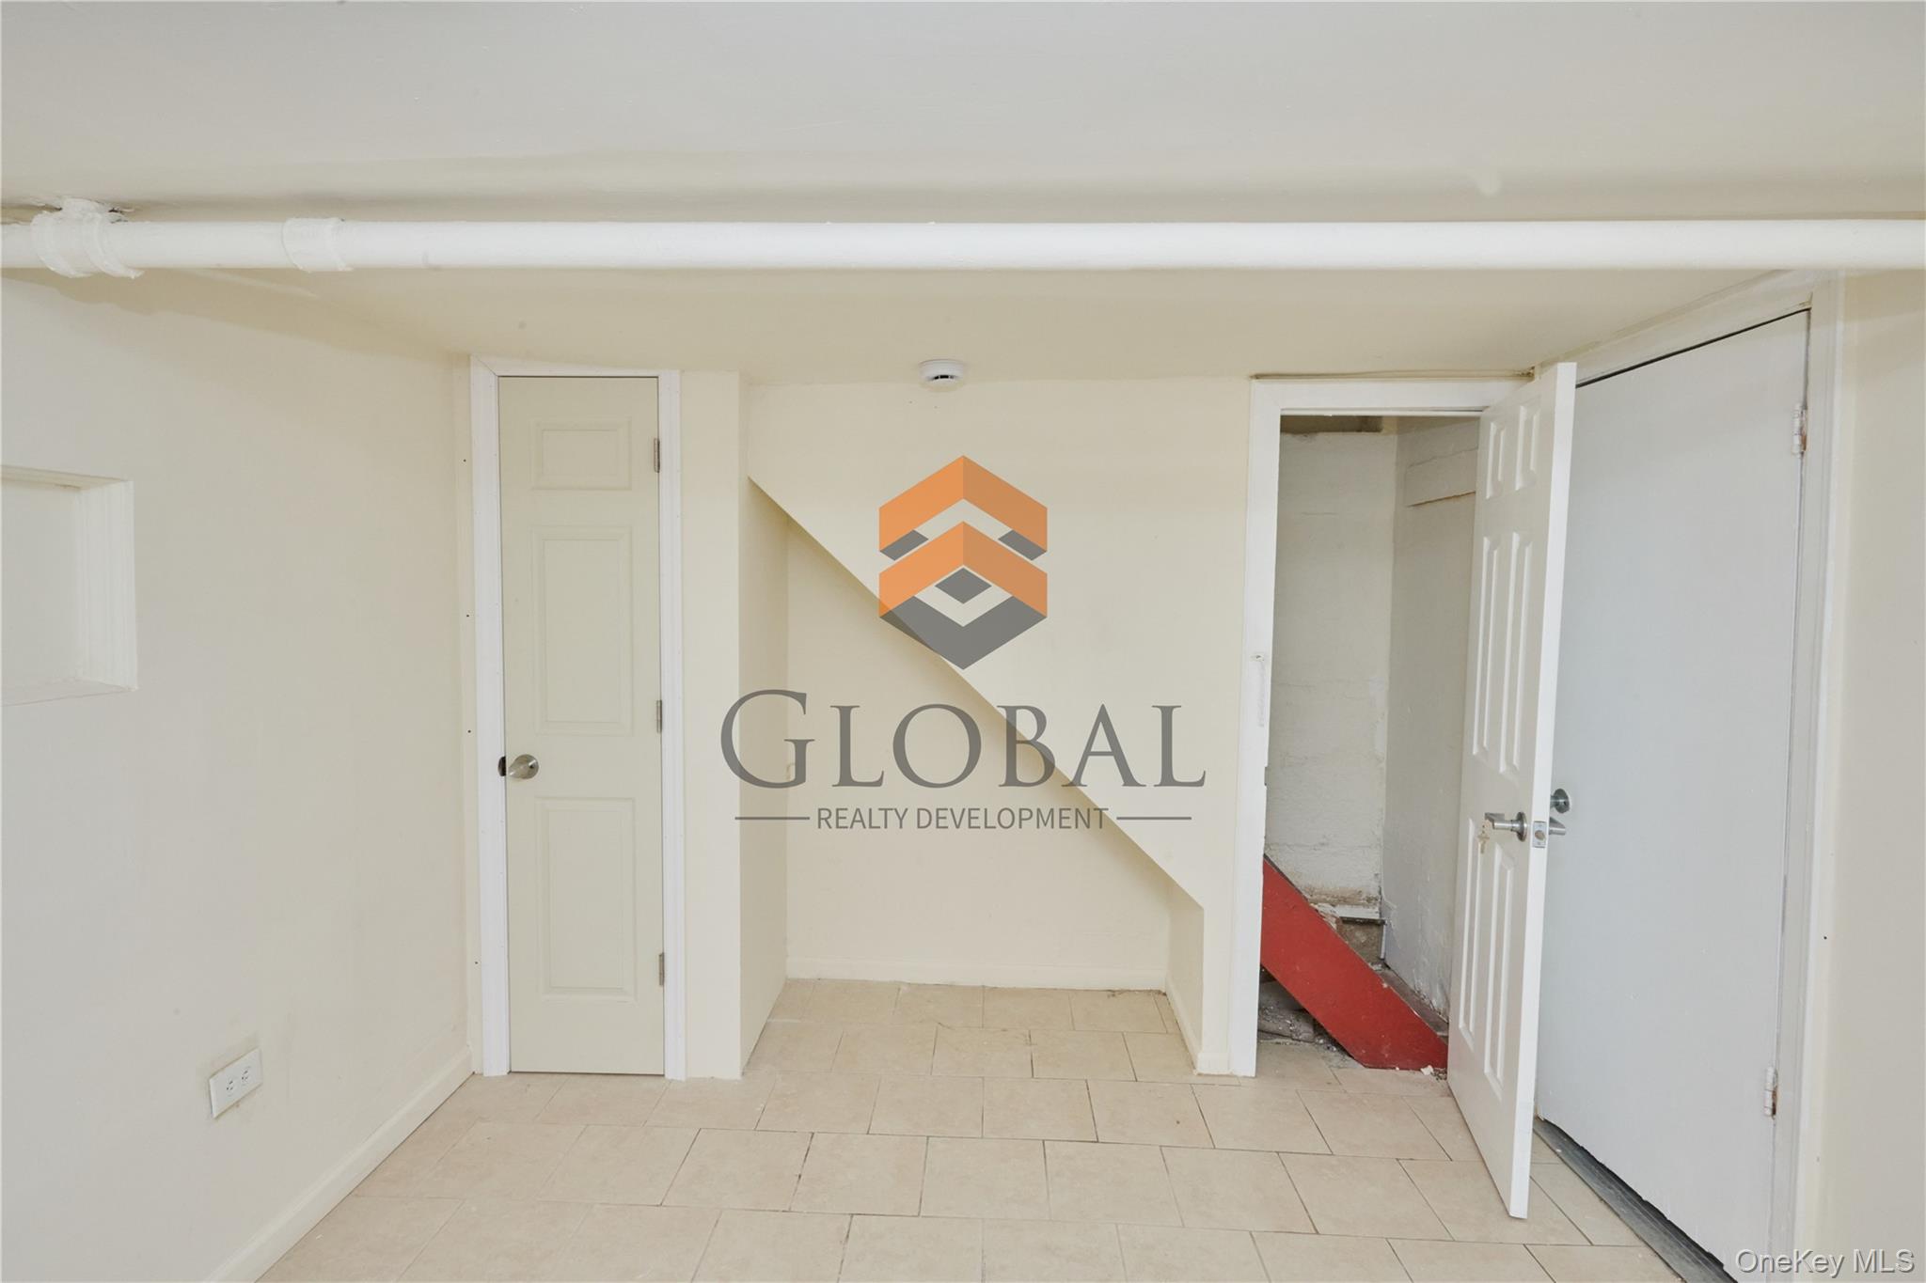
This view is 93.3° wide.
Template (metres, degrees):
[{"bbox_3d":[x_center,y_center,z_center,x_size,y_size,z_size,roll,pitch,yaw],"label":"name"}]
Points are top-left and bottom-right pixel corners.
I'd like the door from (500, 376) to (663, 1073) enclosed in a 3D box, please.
[{"bbox_3d":[-1.103,0.261,2.655,0.457,2.030,0.040,1,3,0],"label":"door"}]

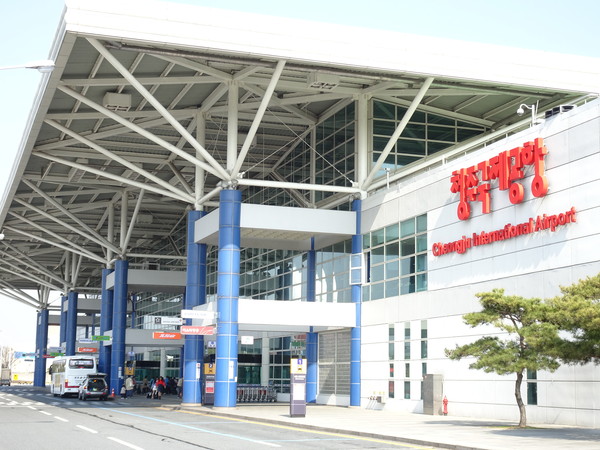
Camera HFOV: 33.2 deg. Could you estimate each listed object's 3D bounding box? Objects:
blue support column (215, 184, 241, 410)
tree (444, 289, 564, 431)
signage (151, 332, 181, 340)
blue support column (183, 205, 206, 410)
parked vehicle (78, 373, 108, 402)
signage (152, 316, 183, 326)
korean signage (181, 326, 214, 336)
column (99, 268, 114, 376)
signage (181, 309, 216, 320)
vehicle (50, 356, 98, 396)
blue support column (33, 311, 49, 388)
[{"bbox_3d":[-3.904,3.996,54.392,1.140,11.700,1.140,4,-9,-19],"label":"blue support column"},{"bbox_3d":[7.325,4.755,36.368,4.150,4.950,4.000,-1,-9,11],"label":"tree"},{"bbox_3d":[-7.930,6.683,60.432,1.760,0.420,0.150,4,-9,-19],"label":"signage"},{"bbox_3d":[-6.383,5.027,61.224,1.140,11.700,1.140,4,-9,-19],"label":"blue support column"},{"bbox_3d":[-15.883,12.560,77.414,1.800,1.820,4.500,4,-9,-17],"label":"parked vehicle"},{"bbox_3d":[-7.908,5.814,60.571,1.740,0.430,0.150,4,-9,-19],"label":"signage"},{"bbox_3d":[-5.450,5.642,53.538,1.780,0.430,0.150,4,-9,-19],"label":"korean signage"},{"bbox_3d":[-18.203,10.091,94.742,1.140,11.700,1.140,4,-9,-19],"label":"column"},{"bbox_3d":[-5.438,4.807,53.668,1.800,0.410,0.150,4,-9,-19],"label":"signage"},{"bbox_3d":[-19.665,13.222,87.121,2.490,3.400,11.700,4,-9,-19],"label":"vehicle"},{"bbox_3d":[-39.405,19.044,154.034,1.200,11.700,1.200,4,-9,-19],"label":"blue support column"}]

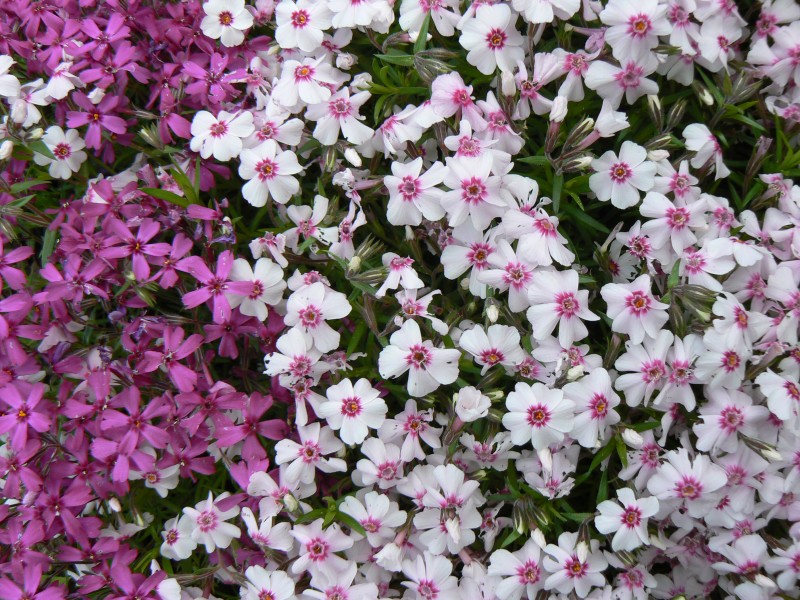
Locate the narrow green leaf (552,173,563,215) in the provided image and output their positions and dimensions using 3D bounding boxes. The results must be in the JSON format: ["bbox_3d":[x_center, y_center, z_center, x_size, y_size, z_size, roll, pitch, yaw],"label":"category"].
[{"bbox_3d":[0.054,-0.036,0.286,0.003,0.002,0.014,1,87,11],"label":"narrow green leaf"}]

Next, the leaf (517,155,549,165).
[{"bbox_3d":[0.046,-0.049,0.288,0.012,0.003,0.002,-3,9,-6],"label":"leaf"}]

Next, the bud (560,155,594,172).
[{"bbox_3d":[0.057,-0.043,0.265,0.011,0.005,0.005,-13,76,15],"label":"bud"}]

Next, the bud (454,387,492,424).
[{"bbox_3d":[0.023,0.033,0.260,0.011,0.011,0.011,15,54,-19],"label":"bud"}]

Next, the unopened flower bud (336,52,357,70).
[{"bbox_3d":[-0.017,-0.077,0.270,0.006,0.006,0.007,0,18,32],"label":"unopened flower bud"}]

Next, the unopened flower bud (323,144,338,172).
[{"bbox_3d":[-0.023,-0.047,0.275,0.004,0.004,0.009,-3,72,-1],"label":"unopened flower bud"}]

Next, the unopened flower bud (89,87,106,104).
[{"bbox_3d":[-0.100,-0.068,0.275,0.005,0.007,0.005,25,34,0],"label":"unopened flower bud"}]

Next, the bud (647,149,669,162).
[{"bbox_3d":[0.082,-0.046,0.265,0.008,0.004,0.004,-9,77,15],"label":"bud"}]

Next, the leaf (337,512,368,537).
[{"bbox_3d":[-0.015,0.068,0.254,0.011,0.002,0.003,39,68,11],"label":"leaf"}]

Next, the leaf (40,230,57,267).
[{"bbox_3d":[-0.123,-0.018,0.290,0.003,0.002,0.013,13,83,-23],"label":"leaf"}]

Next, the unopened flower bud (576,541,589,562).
[{"bbox_3d":[0.059,0.081,0.268,0.003,0.003,0.007,-1,38,12],"label":"unopened flower bud"}]

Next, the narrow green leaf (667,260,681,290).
[{"bbox_3d":[0.086,-0.008,0.260,0.004,0.010,0.002,18,18,0],"label":"narrow green leaf"}]

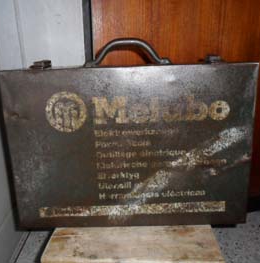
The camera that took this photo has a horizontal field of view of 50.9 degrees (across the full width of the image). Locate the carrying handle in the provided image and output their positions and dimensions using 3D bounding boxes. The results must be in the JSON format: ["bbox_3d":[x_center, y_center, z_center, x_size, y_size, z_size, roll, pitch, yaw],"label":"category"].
[{"bbox_3d":[-0.004,-0.131,0.462,0.144,0.043,0.022,-2,14,1],"label":"carrying handle"}]

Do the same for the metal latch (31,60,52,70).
[{"bbox_3d":[-0.152,-0.113,0.467,0.025,0.015,0.033,-2,14,1],"label":"metal latch"}]

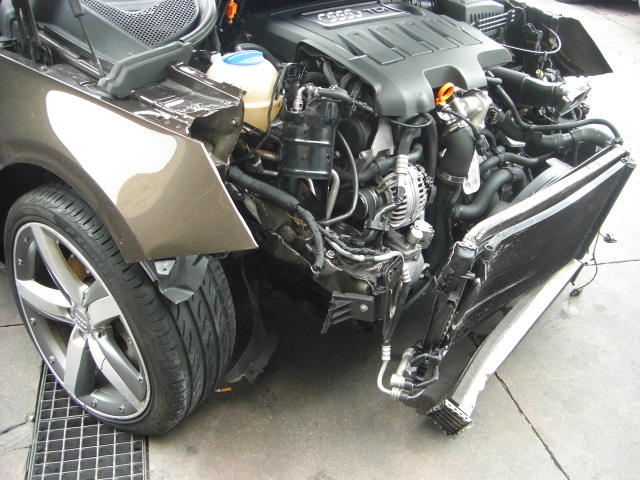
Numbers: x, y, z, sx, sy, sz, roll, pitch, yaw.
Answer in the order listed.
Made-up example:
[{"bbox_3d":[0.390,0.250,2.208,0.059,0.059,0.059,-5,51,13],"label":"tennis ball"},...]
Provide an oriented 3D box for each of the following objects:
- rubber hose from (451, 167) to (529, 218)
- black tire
[{"bbox_3d":[0.405,-0.111,1.680,0.235,0.100,0.065,-17,36,-32],"label":"rubber hose"},{"bbox_3d":[-0.508,0.159,1.738,0.655,0.655,0.245,24,35,30],"label":"black tire"}]

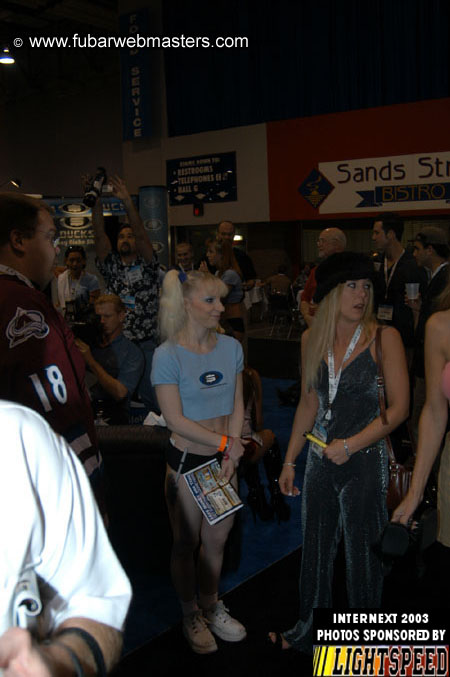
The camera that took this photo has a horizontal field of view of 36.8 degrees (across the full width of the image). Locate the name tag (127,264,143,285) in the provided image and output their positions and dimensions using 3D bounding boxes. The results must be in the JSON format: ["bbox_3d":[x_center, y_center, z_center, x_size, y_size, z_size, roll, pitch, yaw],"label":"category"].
[{"bbox_3d":[-0.671,-0.487,5.070,0.097,0.107,0.012,-10,3,-6],"label":"name tag"}]

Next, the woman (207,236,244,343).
[{"bbox_3d":[0.024,-0.049,6.129,0.400,1.680,0.440,-2,9,-3],"label":"woman"}]

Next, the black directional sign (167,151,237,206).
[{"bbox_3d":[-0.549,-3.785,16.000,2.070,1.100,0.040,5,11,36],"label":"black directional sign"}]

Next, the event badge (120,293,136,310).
[{"bbox_3d":[-0.722,-0.273,5.050,0.112,0.105,0.012,-3,12,-5],"label":"event badge"}]

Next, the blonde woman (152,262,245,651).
[{"bbox_3d":[-0.103,0.511,2.832,0.420,1.610,0.330,-6,10,-27],"label":"blonde woman"}]

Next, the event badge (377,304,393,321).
[{"bbox_3d":[1.095,-0.179,4.650,0.105,0.108,0.012,1,9,18],"label":"event badge"}]

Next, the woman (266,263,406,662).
[{"bbox_3d":[0.474,0.483,2.760,0.530,1.650,0.400,3,10,30],"label":"woman"}]

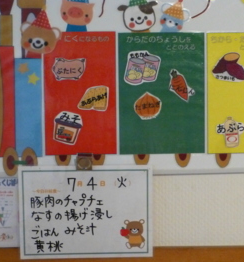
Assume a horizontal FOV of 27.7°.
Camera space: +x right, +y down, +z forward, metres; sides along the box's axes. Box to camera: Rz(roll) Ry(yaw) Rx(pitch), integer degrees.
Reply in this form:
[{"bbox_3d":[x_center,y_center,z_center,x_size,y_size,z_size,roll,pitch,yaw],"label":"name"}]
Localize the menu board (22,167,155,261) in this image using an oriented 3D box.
[{"bbox_3d":[-0.080,0.182,1.112,0.298,0.210,0.010,0,3,-1],"label":"menu board"}]

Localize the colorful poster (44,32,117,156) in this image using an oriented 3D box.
[{"bbox_3d":[-0.093,-0.084,1.102,0.161,0.272,0.010,0,3,-1],"label":"colorful poster"}]

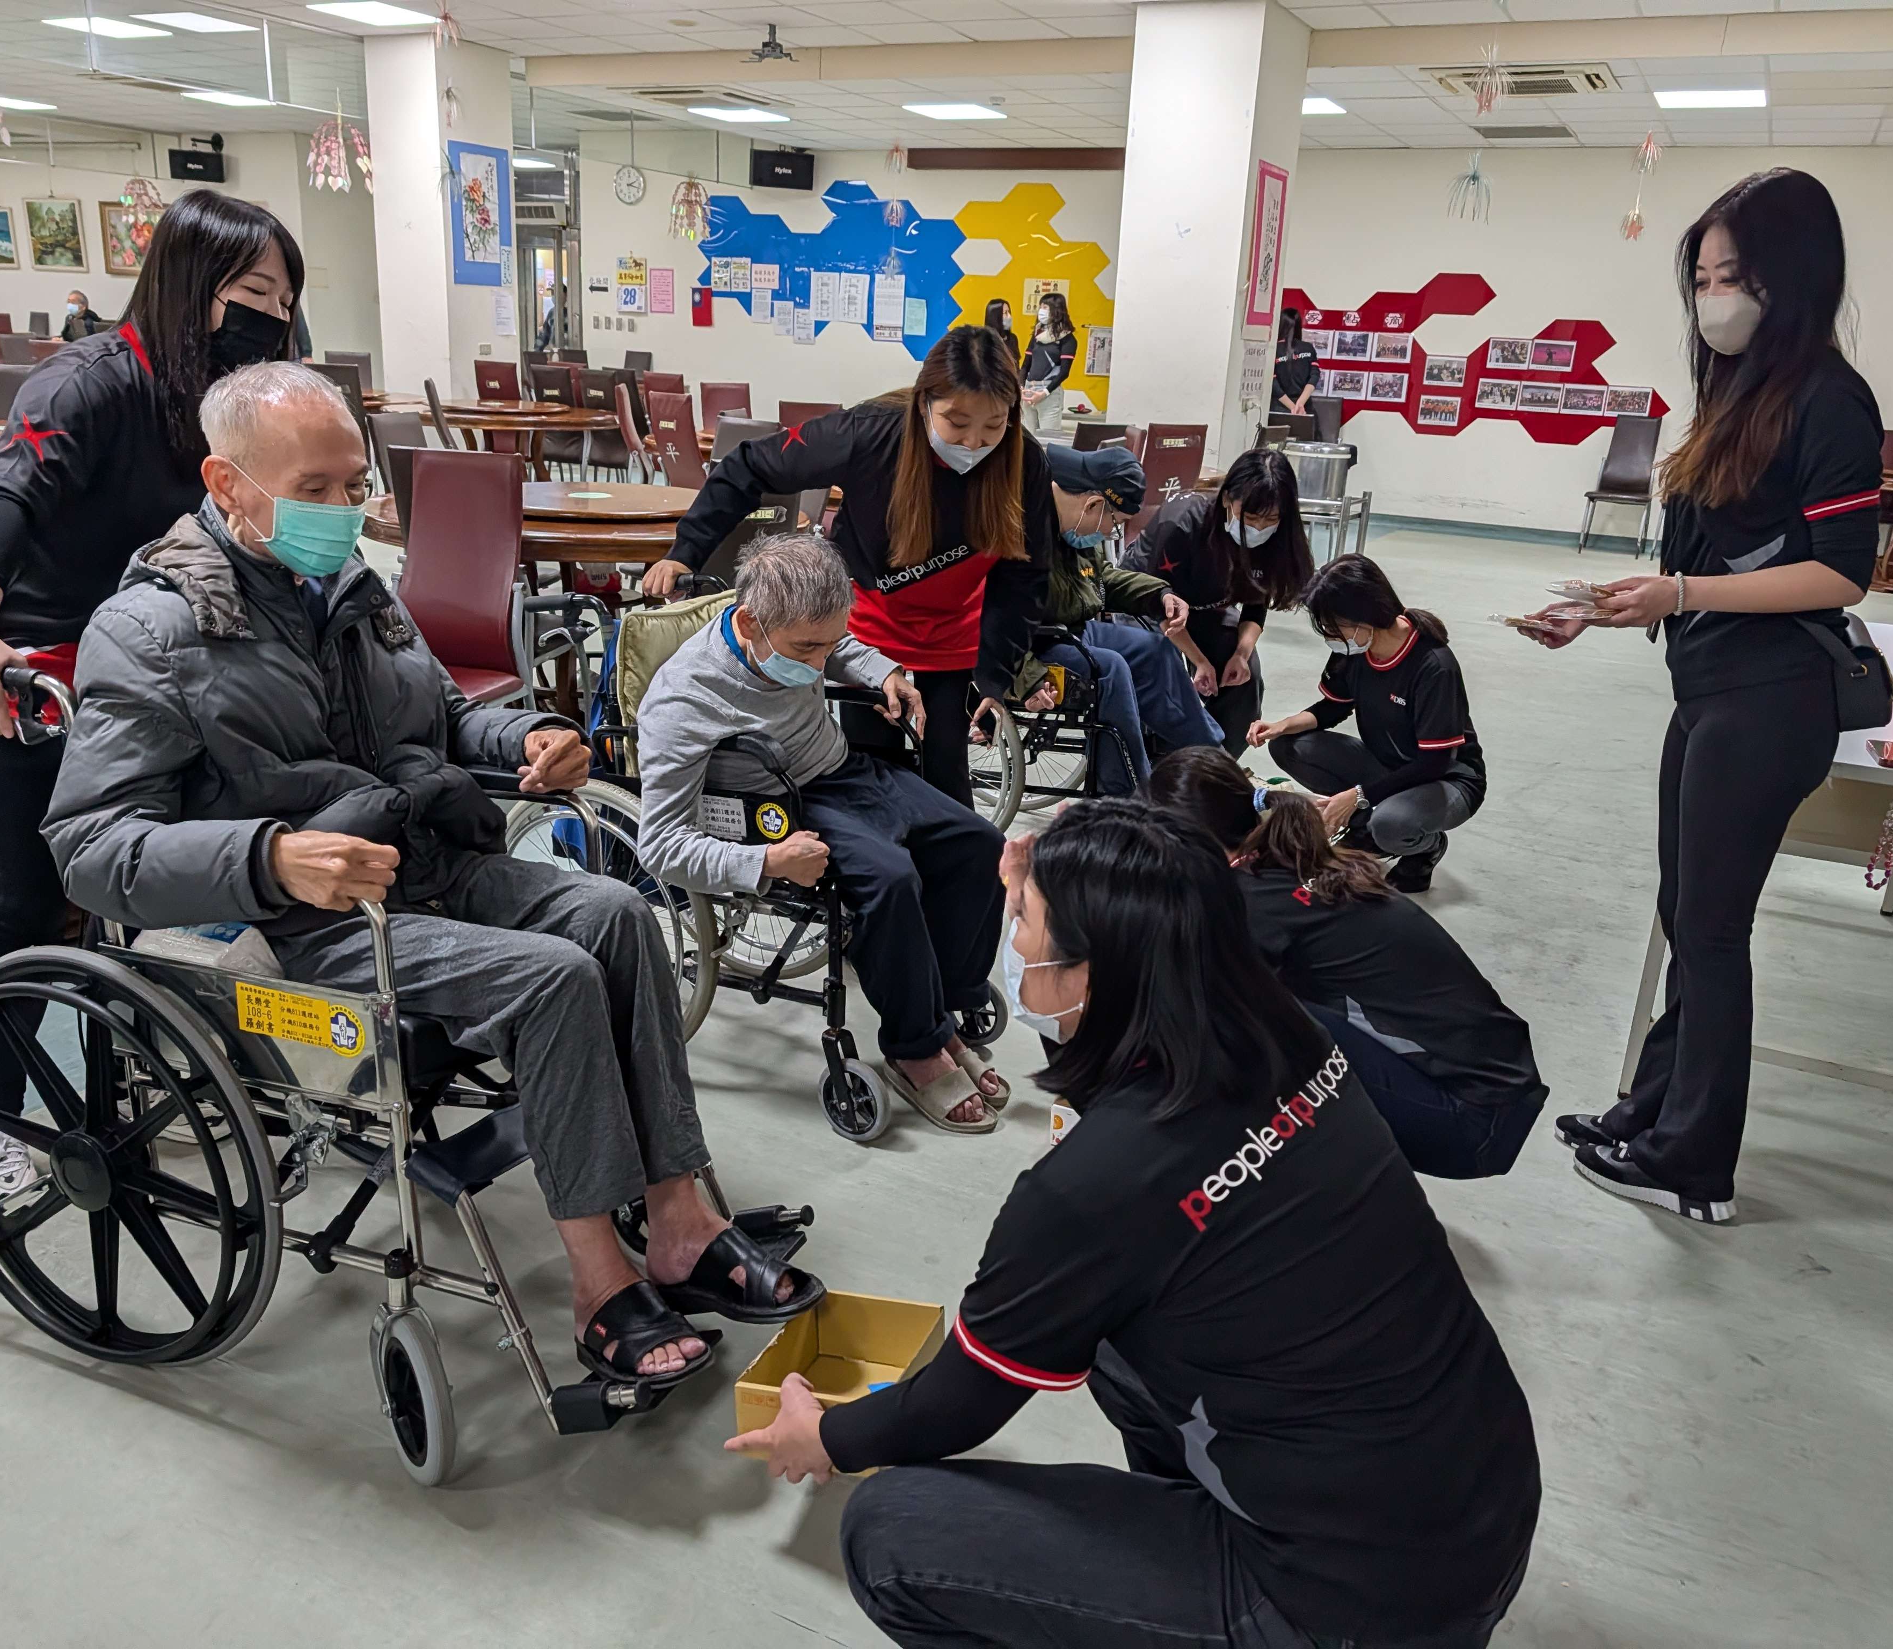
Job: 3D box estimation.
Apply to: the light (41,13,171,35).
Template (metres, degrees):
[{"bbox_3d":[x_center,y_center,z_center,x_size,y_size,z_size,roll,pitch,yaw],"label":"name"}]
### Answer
[{"bbox_3d":[-5.236,-4.957,9.463,0.600,0.060,0.600,12,20,25],"label":"light"}]

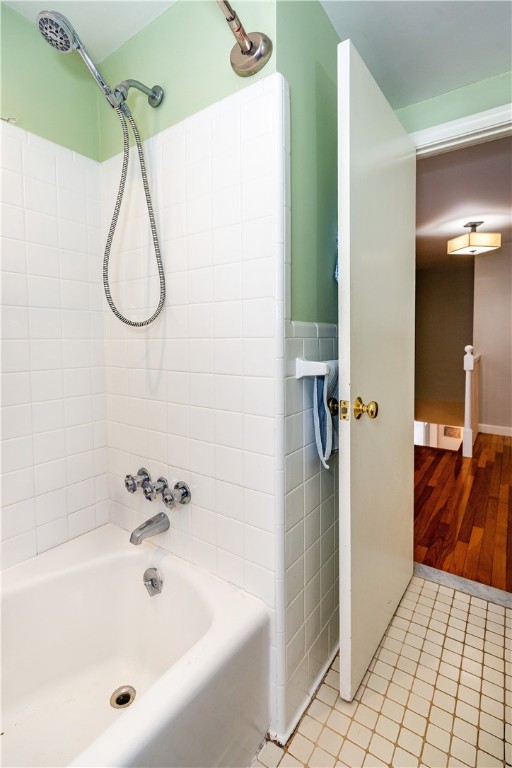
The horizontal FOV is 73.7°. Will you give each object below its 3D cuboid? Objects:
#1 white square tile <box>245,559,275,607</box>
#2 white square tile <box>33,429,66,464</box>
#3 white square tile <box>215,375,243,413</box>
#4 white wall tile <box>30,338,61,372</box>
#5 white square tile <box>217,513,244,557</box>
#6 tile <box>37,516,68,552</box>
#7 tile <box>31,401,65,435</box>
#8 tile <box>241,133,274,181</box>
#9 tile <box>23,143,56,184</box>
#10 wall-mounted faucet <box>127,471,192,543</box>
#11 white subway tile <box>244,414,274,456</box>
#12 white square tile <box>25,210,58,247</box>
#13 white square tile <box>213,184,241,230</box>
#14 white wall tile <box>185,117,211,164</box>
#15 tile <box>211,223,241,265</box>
[{"bbox_3d":[0.014,0.576,0.990,0.108,0.104,0.009,3,5,34],"label":"white square tile"},{"bbox_3d":[-0.748,0.228,1.240,0.009,0.107,0.107,3,5,34],"label":"white square tile"},{"bbox_3d":[-0.082,0.030,1.037,0.108,0.108,0.010,4,6,35],"label":"white square tile"},{"bbox_3d":[-0.748,-0.103,1.213,0.010,0.108,0.108,4,6,35],"label":"white wall tile"},{"bbox_3d":[-0.083,0.468,1.070,0.108,0.108,0.010,4,6,35],"label":"white square tile"},{"bbox_3d":[-0.742,0.547,1.242,0.009,0.098,0.108,4,6,34],"label":"tile"},{"bbox_3d":[-0.750,0.119,1.232,0.010,0.108,0.108,4,6,35],"label":"tile"},{"bbox_3d":[0.005,-0.622,0.940,0.107,0.107,0.009,3,5,34],"label":"tile"},{"bbox_3d":[-0.747,-0.757,1.183,0.009,0.108,0.108,3,5,34],"label":"tile"},{"bbox_3d":[-0.375,0.437,1.189,0.285,0.200,0.120,3,5,34],"label":"wall-mounted faucet"},{"bbox_3d":[0.009,0.147,0.982,0.108,0.108,0.010,4,6,35],"label":"white subway tile"},{"bbox_3d":[-0.742,-0.536,1.179,0.010,0.108,0.108,4,6,35],"label":"white square tile"},{"bbox_3d":[-0.084,-0.519,1.009,0.108,0.108,0.009,3,5,34],"label":"white square tile"},{"bbox_3d":[-0.175,-0.745,1.062,0.108,0.108,0.009,3,5,34],"label":"white wall tile"},{"bbox_3d":[-0.083,-0.410,1.013,0.108,0.108,0.009,3,5,34],"label":"tile"}]

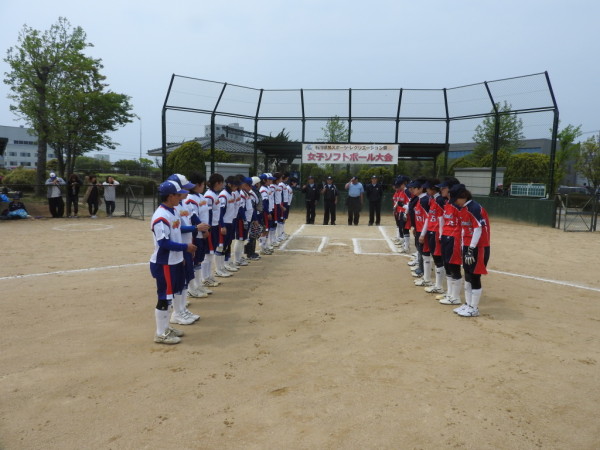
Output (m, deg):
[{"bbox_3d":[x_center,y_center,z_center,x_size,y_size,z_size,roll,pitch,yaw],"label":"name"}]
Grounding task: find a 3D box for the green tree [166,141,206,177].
[{"bbox_3d":[-6.074,-2.780,22.342,2.272,3.460,2.300,1,6,0],"label":"green tree"}]

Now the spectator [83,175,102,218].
[{"bbox_3d":[-7.555,-1.033,15.205,0.580,1.541,0.420,-1,7,-17],"label":"spectator"}]

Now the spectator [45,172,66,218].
[{"bbox_3d":[-8.878,-1.090,15.201,0.660,1.607,0.480,0,7,-8],"label":"spectator"}]

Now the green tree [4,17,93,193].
[{"bbox_3d":[-14.508,-6.723,24.429,5.288,10.517,4.800,1,6,0],"label":"green tree"}]

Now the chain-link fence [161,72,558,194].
[{"bbox_3d":[2.113,-3.328,17.704,15.445,5.094,4.057,2,6,6],"label":"chain-link fence"}]

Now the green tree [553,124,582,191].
[{"bbox_3d":[18.125,-4.100,28.683,2.370,5.545,2.200,1,6,0],"label":"green tree"}]

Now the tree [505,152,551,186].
[{"bbox_3d":[12.101,-2.295,22.359,2.596,3.161,2.500,1,6,0],"label":"tree"}]

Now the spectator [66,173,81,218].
[{"bbox_3d":[-8.244,-1.058,15.203,0.500,1.565,0.420,0,7,-8],"label":"spectator"}]

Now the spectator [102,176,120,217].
[{"bbox_3d":[-6.902,-1.009,15.206,0.560,1.517,0.420,0,7,-8],"label":"spectator"}]

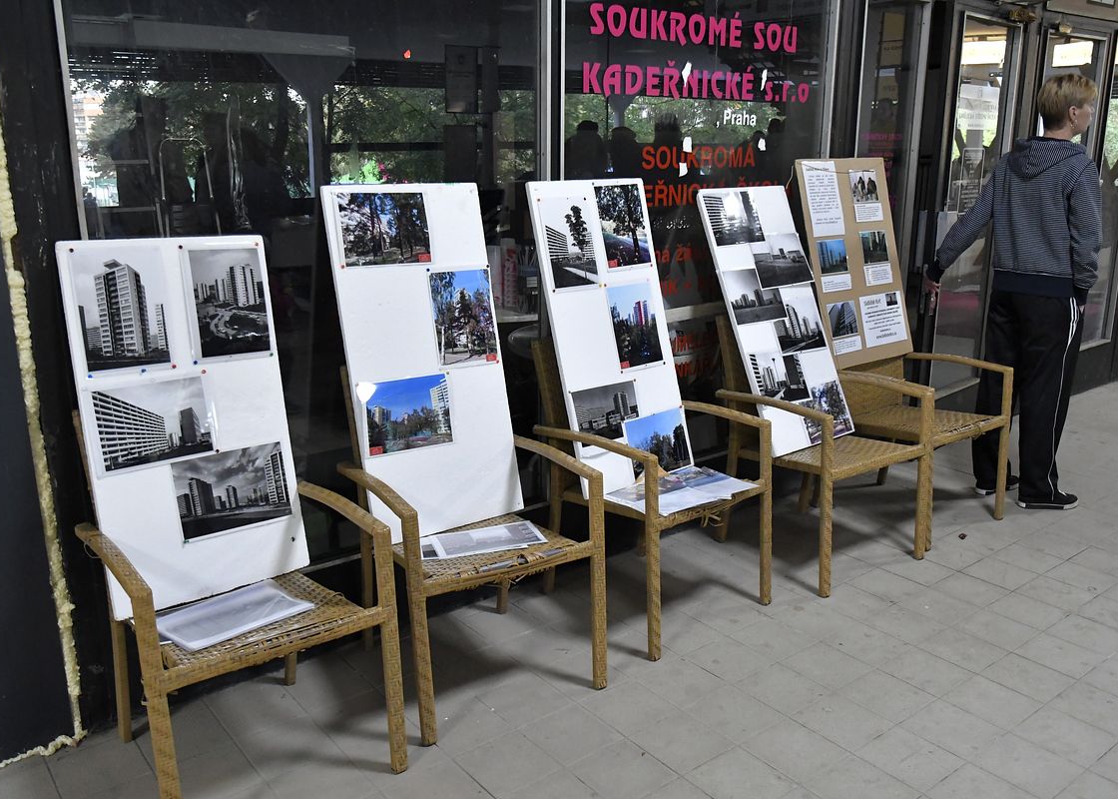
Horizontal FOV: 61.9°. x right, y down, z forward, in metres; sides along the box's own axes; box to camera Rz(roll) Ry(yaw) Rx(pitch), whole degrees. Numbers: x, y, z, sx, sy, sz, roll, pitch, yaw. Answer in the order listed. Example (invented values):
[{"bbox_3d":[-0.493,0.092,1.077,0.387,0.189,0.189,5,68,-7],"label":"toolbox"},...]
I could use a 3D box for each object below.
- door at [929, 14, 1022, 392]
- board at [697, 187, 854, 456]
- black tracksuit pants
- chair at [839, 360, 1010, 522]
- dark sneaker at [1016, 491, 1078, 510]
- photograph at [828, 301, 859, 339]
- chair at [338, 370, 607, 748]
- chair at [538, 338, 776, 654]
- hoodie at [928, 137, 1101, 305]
[{"bbox_3d":[2.081,-0.913,4.640,0.660,1.880,0.050,-13,20,-41],"label":"door"},{"bbox_3d":[0.822,-0.317,3.524,0.492,1.004,0.030,-12,-5,-38],"label":"board"},{"bbox_3d":[2.000,-0.044,4.022,0.270,0.940,0.420,-4,15,-15],"label":"black tracksuit pants"},{"bbox_3d":[1.457,0.056,3.845,0.574,0.890,0.600,-12,18,-37],"label":"chair"},{"bbox_3d":[2.101,0.408,4.005,0.262,0.100,0.100,0,15,0],"label":"dark sneaker"},{"bbox_3d":[1.143,-0.320,3.742,0.180,0.136,0.006,-11,3,-37],"label":"photograph"},{"bbox_3d":[-0.263,0.370,2.672,0.574,0.890,0.596,-9,17,-30],"label":"chair"},{"bbox_3d":[0.301,0.255,3.067,0.575,0.880,0.640,-12,19,-39],"label":"chair"},{"bbox_3d":[1.935,-0.748,3.906,0.330,0.680,0.700,-6,16,-22],"label":"hoodie"}]

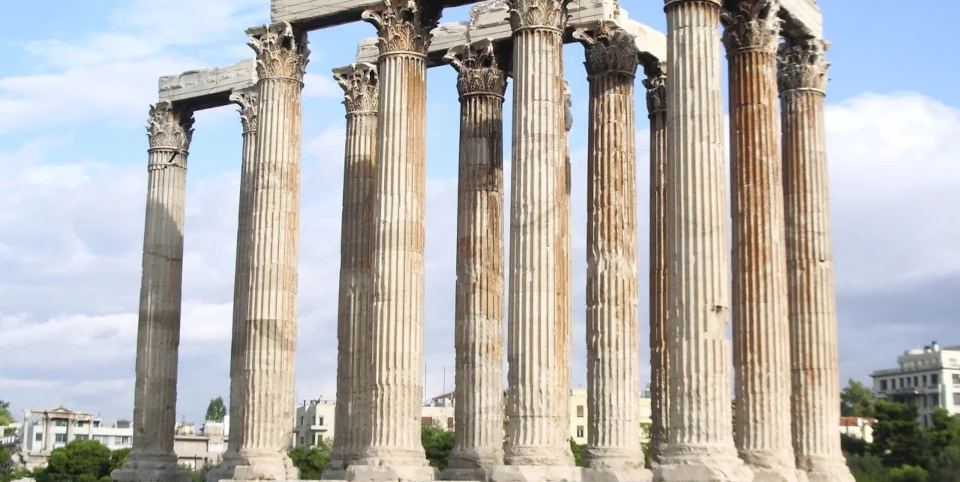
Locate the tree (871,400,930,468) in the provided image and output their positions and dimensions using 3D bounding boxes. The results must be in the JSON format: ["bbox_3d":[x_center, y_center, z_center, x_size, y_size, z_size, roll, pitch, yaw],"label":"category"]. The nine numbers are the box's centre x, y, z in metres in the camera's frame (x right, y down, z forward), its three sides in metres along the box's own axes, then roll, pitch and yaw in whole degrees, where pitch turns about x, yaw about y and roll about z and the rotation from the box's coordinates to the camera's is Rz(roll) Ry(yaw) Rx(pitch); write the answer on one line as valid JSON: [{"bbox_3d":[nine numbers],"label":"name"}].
[{"bbox_3d":[33.336,16.023,109.404,4.900,7.000,4.900,0,-10,0],"label":"tree"}]

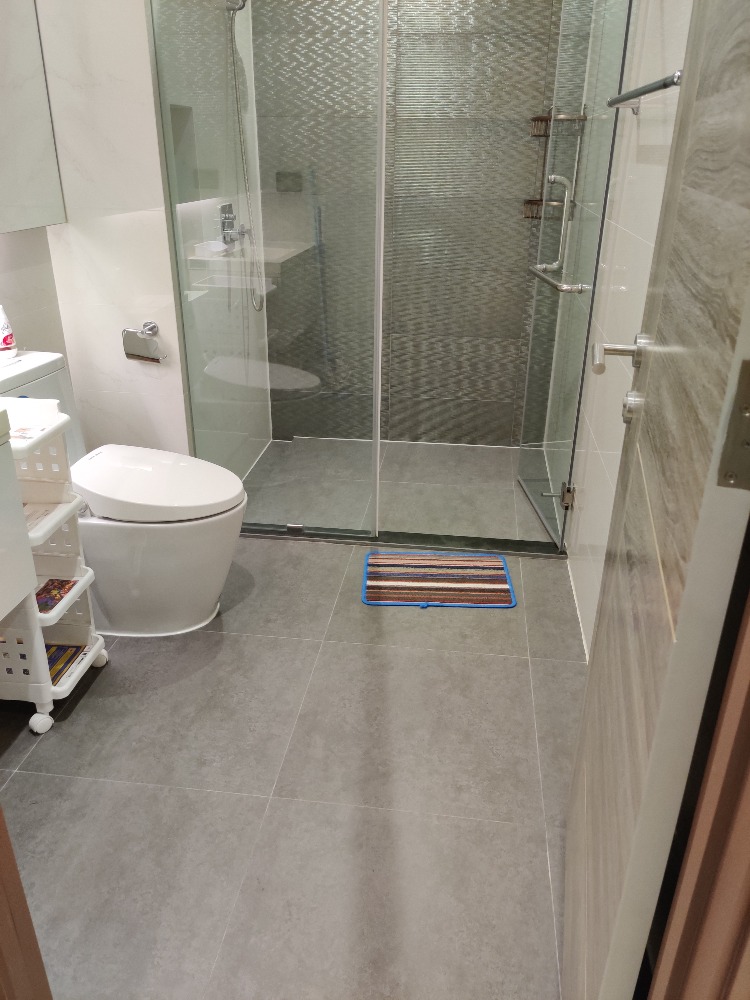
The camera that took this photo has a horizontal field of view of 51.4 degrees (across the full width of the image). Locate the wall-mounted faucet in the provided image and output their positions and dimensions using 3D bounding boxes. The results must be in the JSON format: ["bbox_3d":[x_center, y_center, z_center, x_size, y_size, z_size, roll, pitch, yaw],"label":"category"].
[{"bbox_3d":[-0.540,-1.046,2.977,0.070,0.150,0.100,4,24,6],"label":"wall-mounted faucet"}]

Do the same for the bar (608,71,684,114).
[{"bbox_3d":[0.582,-0.851,1.642,0.085,0.045,0.850,4,24,6],"label":"bar"}]

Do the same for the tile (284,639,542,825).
[{"bbox_3d":[0.105,0.561,1.977,0.600,0.013,0.605,4,24,6],"label":"tile"}]

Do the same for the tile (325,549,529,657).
[{"bbox_3d":[0.182,0.314,2.529,0.600,0.013,0.605,4,24,6],"label":"tile"}]

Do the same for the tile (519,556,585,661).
[{"bbox_3d":[0.560,0.338,2.487,0.162,0.013,0.605,4,24,6],"label":"tile"}]

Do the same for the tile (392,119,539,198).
[{"bbox_3d":[0.382,-1.444,3.303,0.600,0.300,0.013,4,24,6],"label":"tile"}]

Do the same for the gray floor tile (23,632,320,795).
[{"bbox_3d":[-0.490,0.524,2.044,0.600,0.013,0.605,4,24,6],"label":"gray floor tile"}]

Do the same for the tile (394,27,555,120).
[{"bbox_3d":[0.386,-1.720,3.179,0.600,0.300,0.013,4,24,6],"label":"tile"}]

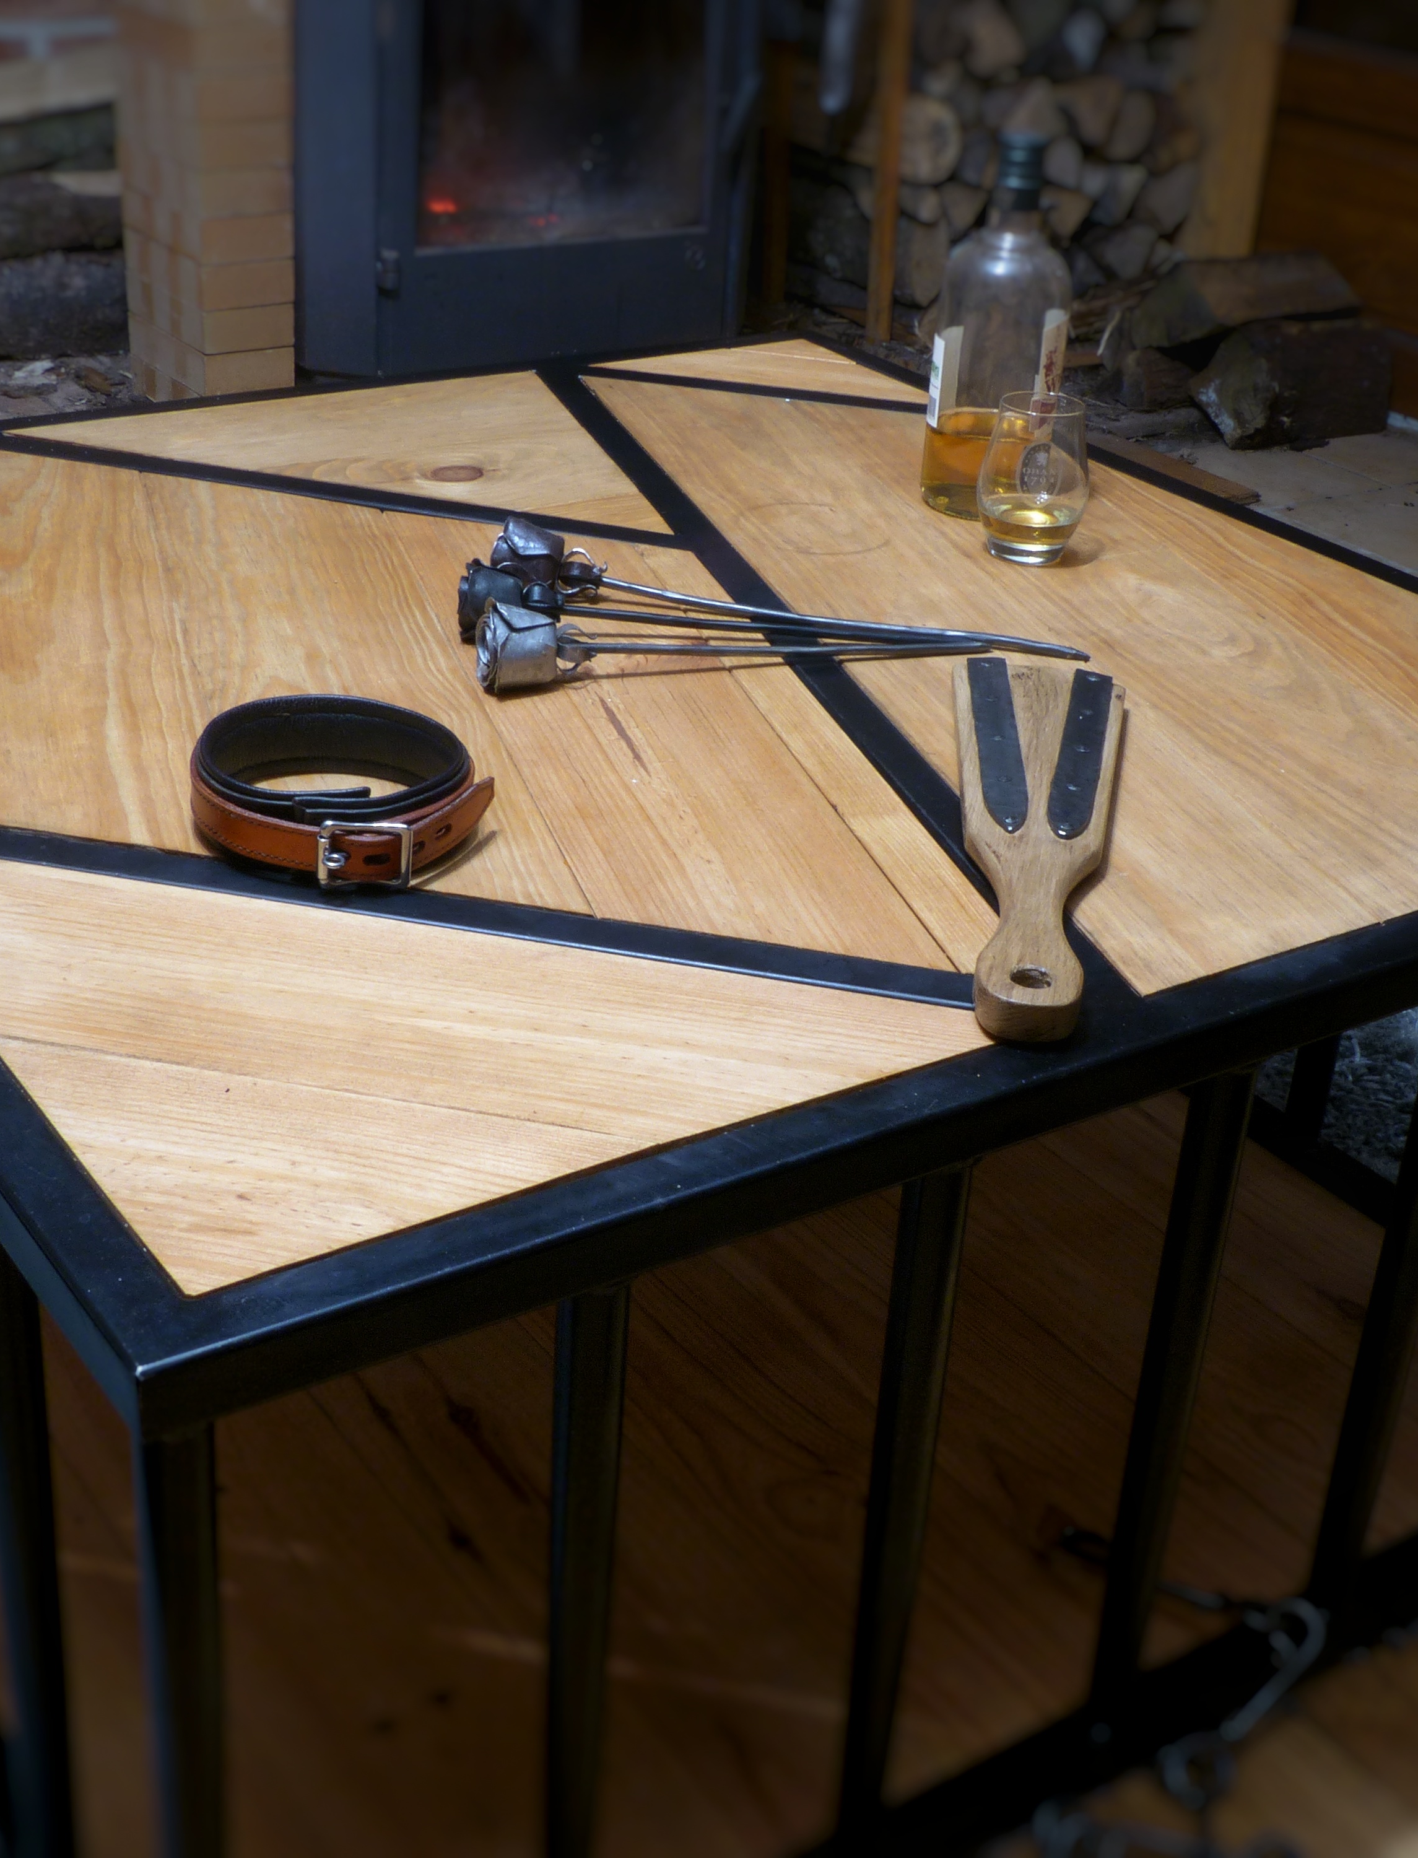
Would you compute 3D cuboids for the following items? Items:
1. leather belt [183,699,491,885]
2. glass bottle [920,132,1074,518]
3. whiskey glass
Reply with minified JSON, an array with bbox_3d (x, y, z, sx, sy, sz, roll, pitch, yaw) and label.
[{"bbox_3d":[-0.171,-0.066,1.089,0.128,0.042,0.134,-5,29,-16],"label":"leather belt"},{"bbox_3d":[0.195,-0.392,1.535,0.092,0.240,0.092,9,28,9],"label":"glass bottle"},{"bbox_3d":[0.205,-0.281,1.479,0.069,0.097,0.069,0,28,-7],"label":"whiskey glass"}]

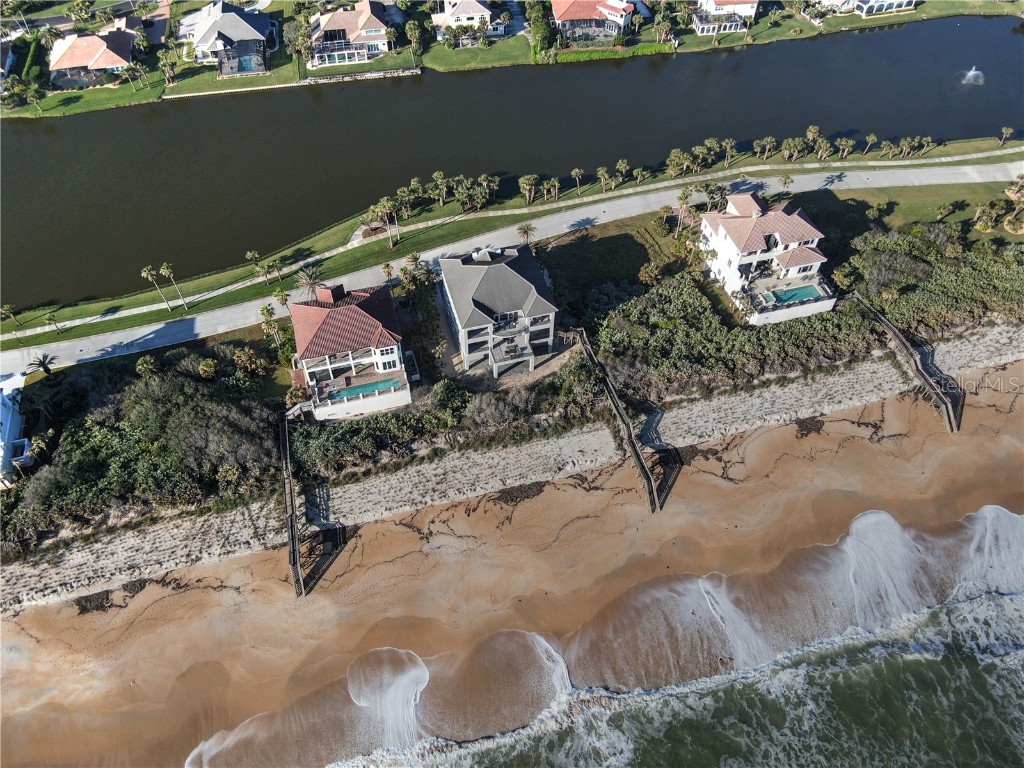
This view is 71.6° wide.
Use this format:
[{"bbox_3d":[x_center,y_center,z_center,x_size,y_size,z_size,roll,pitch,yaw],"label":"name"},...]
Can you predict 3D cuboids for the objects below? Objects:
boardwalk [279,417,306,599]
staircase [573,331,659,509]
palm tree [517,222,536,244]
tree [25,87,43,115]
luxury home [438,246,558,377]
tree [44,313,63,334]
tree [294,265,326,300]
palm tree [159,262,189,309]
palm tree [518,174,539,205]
[{"bbox_3d":[-35.318,18.664,113.188,1.730,5.450,30.910,-11,50,-10],"label":"boardwalk"},{"bbox_3d":[18.617,5.263,125.165,2.400,6.050,37.130,-13,50,-11],"label":"staircase"},{"bbox_3d":[3.500,-33.480,164.970,4.600,7.450,4.600,0,47,0],"label":"palm tree"},{"bbox_3d":[-128.939,-76.683,192.638,3.700,5.800,3.700,1,49,0],"label":"tree"},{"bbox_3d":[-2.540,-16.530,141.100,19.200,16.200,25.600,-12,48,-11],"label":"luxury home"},{"bbox_3d":[-87.770,-11.466,136.177,2.800,5.000,2.800,1,49,0],"label":"tree"},{"bbox_3d":[-38.589,-17.363,138.870,6.000,9.200,6.000,1,49,0],"label":"tree"},{"bbox_3d":[-65.015,-18.657,137.893,3.000,11.900,3.000,1,49,0],"label":"palm tree"},{"bbox_3d":[4.270,-48.970,180.250,4.900,7.840,4.900,0,47,0],"label":"palm tree"}]

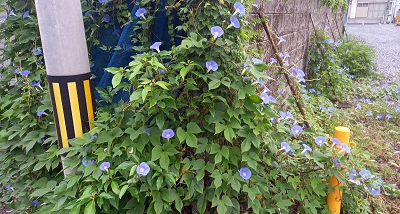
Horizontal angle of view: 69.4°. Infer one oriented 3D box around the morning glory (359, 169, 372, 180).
[{"bbox_3d":[0.950,0.388,1.659,0.074,0.050,0.070,2,38,8],"label":"morning glory"}]

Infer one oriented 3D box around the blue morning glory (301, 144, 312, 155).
[{"bbox_3d":[0.634,0.253,1.720,0.066,0.050,0.066,29,19,-2],"label":"blue morning glory"}]

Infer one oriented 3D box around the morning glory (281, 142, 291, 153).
[{"bbox_3d":[0.533,0.252,1.800,0.070,0.070,0.045,-20,-18,-44],"label":"morning glory"}]

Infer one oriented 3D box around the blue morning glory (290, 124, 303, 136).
[{"bbox_3d":[0.604,0.141,1.810,0.073,0.050,0.070,8,60,26],"label":"blue morning glory"}]

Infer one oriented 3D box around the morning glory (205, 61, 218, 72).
[{"bbox_3d":[0.070,-0.245,1.750,0.070,0.070,0.045,-12,-18,-28],"label":"morning glory"}]

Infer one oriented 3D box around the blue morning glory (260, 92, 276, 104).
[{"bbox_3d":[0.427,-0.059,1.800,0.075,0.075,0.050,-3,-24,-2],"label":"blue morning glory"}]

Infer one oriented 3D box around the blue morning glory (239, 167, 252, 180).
[{"bbox_3d":[0.255,0.373,1.620,0.070,0.070,0.040,-6,-21,-12],"label":"blue morning glory"}]

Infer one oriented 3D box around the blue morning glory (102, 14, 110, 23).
[{"bbox_3d":[-0.696,-0.659,2.150,0.045,0.070,0.070,-8,12,32],"label":"blue morning glory"}]

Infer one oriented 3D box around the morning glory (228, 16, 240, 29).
[{"bbox_3d":[0.216,-0.528,1.810,0.050,0.077,0.081,-31,-7,41],"label":"morning glory"}]

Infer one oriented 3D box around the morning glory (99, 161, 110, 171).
[{"bbox_3d":[-0.598,0.373,1.809,0.067,0.050,0.064,1,42,5],"label":"morning glory"}]

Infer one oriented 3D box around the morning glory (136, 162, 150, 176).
[{"bbox_3d":[-0.299,0.326,1.530,0.071,0.071,0.040,-14,-17,-32],"label":"morning glory"}]

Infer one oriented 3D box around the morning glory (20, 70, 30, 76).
[{"bbox_3d":[-1.208,-0.232,2.000,0.068,0.045,0.068,34,30,18],"label":"morning glory"}]

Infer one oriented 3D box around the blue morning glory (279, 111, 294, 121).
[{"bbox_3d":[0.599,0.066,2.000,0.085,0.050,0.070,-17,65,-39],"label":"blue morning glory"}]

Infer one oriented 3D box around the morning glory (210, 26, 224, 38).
[{"bbox_3d":[0.110,-0.471,1.810,0.082,0.078,0.050,-3,-23,-8],"label":"morning glory"}]

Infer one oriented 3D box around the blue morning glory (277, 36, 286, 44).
[{"bbox_3d":[0.677,-0.561,2.400,0.062,0.050,0.062,47,36,12],"label":"blue morning glory"}]

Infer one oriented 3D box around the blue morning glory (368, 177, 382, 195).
[{"bbox_3d":[1.002,0.454,1.650,0.074,0.045,0.074,12,53,40],"label":"blue morning glory"}]

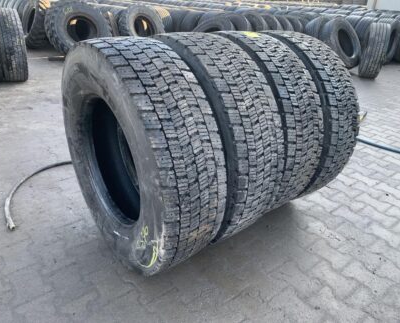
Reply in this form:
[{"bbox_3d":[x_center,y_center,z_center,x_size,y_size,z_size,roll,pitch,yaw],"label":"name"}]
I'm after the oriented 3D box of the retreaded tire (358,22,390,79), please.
[{"bbox_3d":[3.165,-1.995,5.860,0.315,0.976,0.976,15,29,22],"label":"retreaded tire"}]

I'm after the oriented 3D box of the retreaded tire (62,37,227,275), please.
[{"bbox_3d":[-0.304,-0.020,1.463,0.314,1.008,1.008,-19,33,-33],"label":"retreaded tire"}]

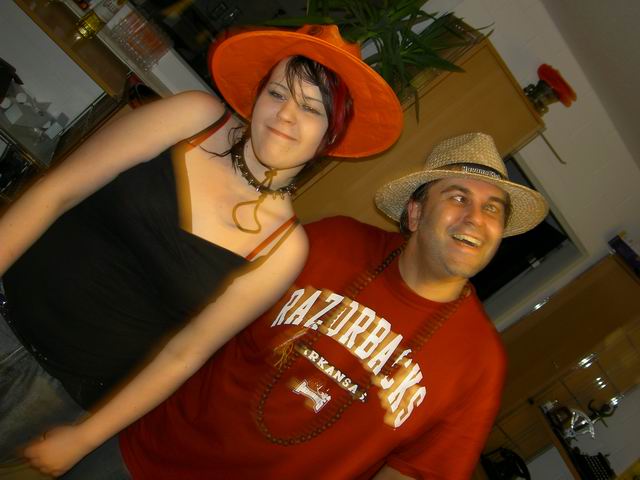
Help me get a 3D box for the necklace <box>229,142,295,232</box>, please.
[{"bbox_3d":[-0.098,-0.091,1.230,0.125,0.135,0.120,34,9,-9],"label":"necklace"}]

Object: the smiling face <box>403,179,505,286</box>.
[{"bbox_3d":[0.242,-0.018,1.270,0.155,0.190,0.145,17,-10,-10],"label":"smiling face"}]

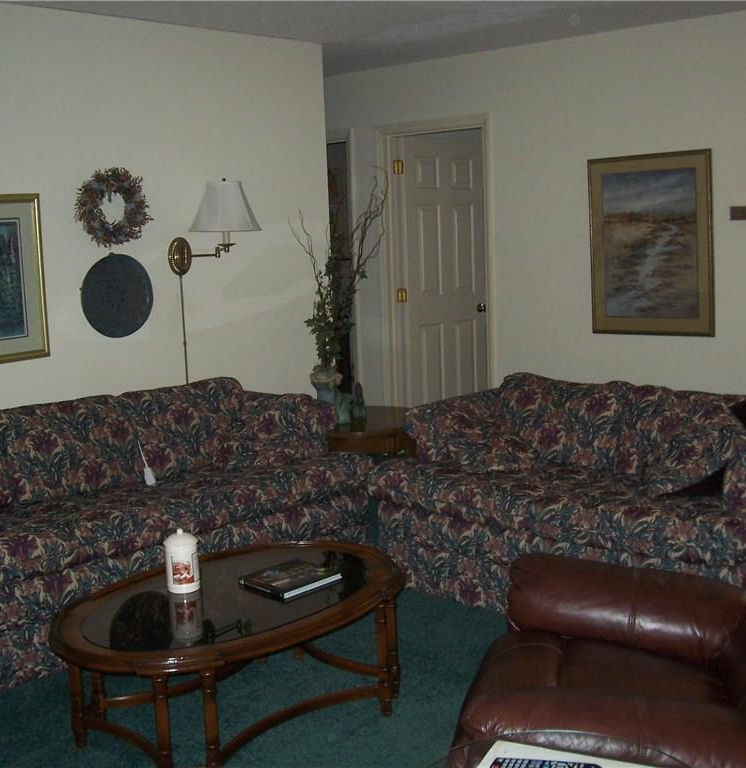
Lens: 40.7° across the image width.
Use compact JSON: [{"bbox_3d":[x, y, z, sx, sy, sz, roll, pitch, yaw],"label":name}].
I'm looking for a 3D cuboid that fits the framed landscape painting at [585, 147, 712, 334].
[{"bbox_3d":[1.425,-0.711,5.175,0.690,0.930,0.030,6,12,41],"label":"framed landscape painting"}]

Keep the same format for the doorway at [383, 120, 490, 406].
[{"bbox_3d":[0.422,-0.558,6.181,0.840,2.080,0.130,6,12,41],"label":"doorway"}]

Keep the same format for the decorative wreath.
[{"bbox_3d":[-1.150,-0.784,4.466,0.080,0.360,0.370,6,12,41],"label":"decorative wreath"}]

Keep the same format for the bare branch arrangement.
[{"bbox_3d":[-0.166,-0.549,4.997,0.470,1.050,0.400,-3,9,-2],"label":"bare branch arrangement"}]

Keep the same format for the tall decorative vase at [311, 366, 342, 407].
[{"bbox_3d":[-0.237,0.048,5.074,0.165,0.225,0.165,-3,9,-3],"label":"tall decorative vase"}]

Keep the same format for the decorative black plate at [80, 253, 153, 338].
[{"bbox_3d":[-1.155,-0.397,4.552,0.025,0.390,0.390,6,12,41],"label":"decorative black plate"}]

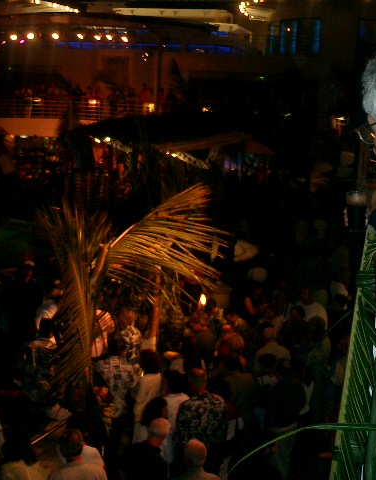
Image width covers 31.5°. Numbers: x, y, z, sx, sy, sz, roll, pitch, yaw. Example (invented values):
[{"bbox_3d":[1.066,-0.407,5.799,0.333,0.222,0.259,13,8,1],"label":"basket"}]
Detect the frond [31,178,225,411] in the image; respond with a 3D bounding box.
[{"bbox_3d":[-0.580,0.580,6.900,1.950,2.200,1.200,1,11,0],"label":"frond"}]

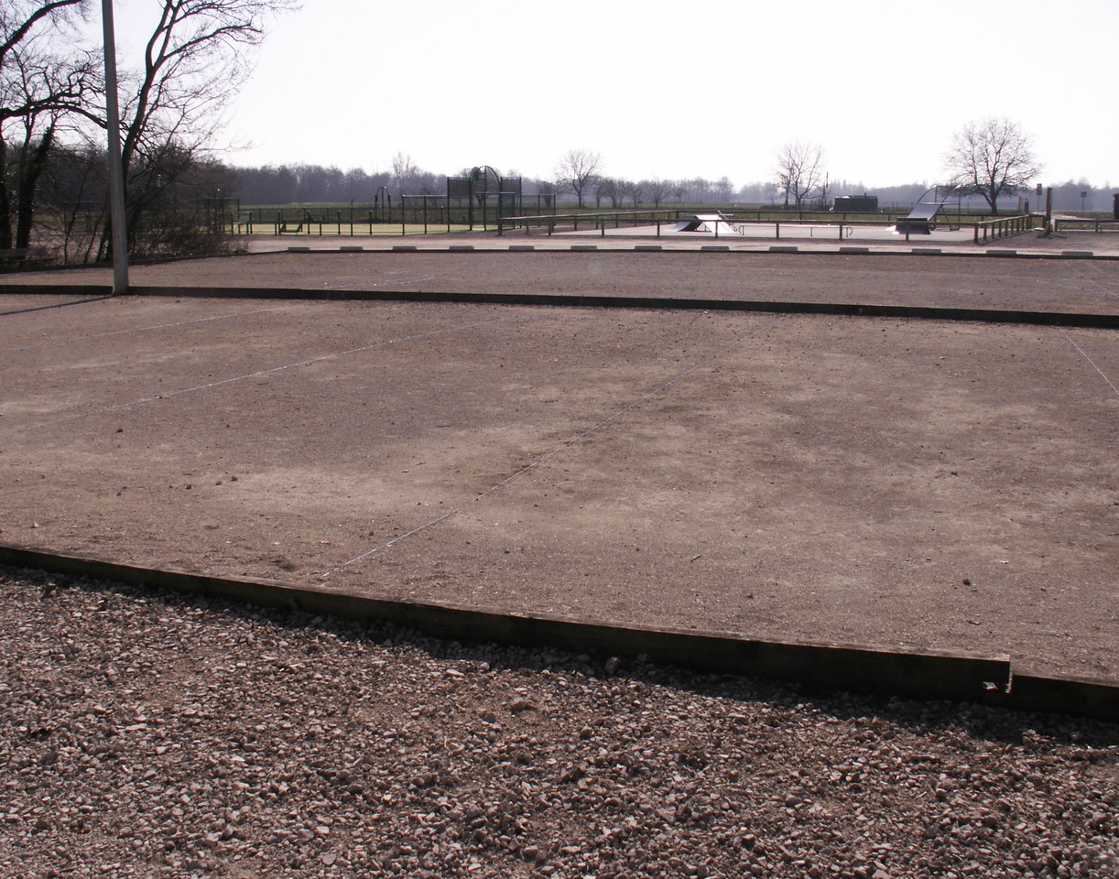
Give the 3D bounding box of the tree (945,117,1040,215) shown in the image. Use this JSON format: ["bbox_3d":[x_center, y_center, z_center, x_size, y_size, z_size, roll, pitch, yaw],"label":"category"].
[{"bbox_3d":[55.143,-34.758,151.039,11.767,12.110,11.767,0,11,0],"label":"tree"}]

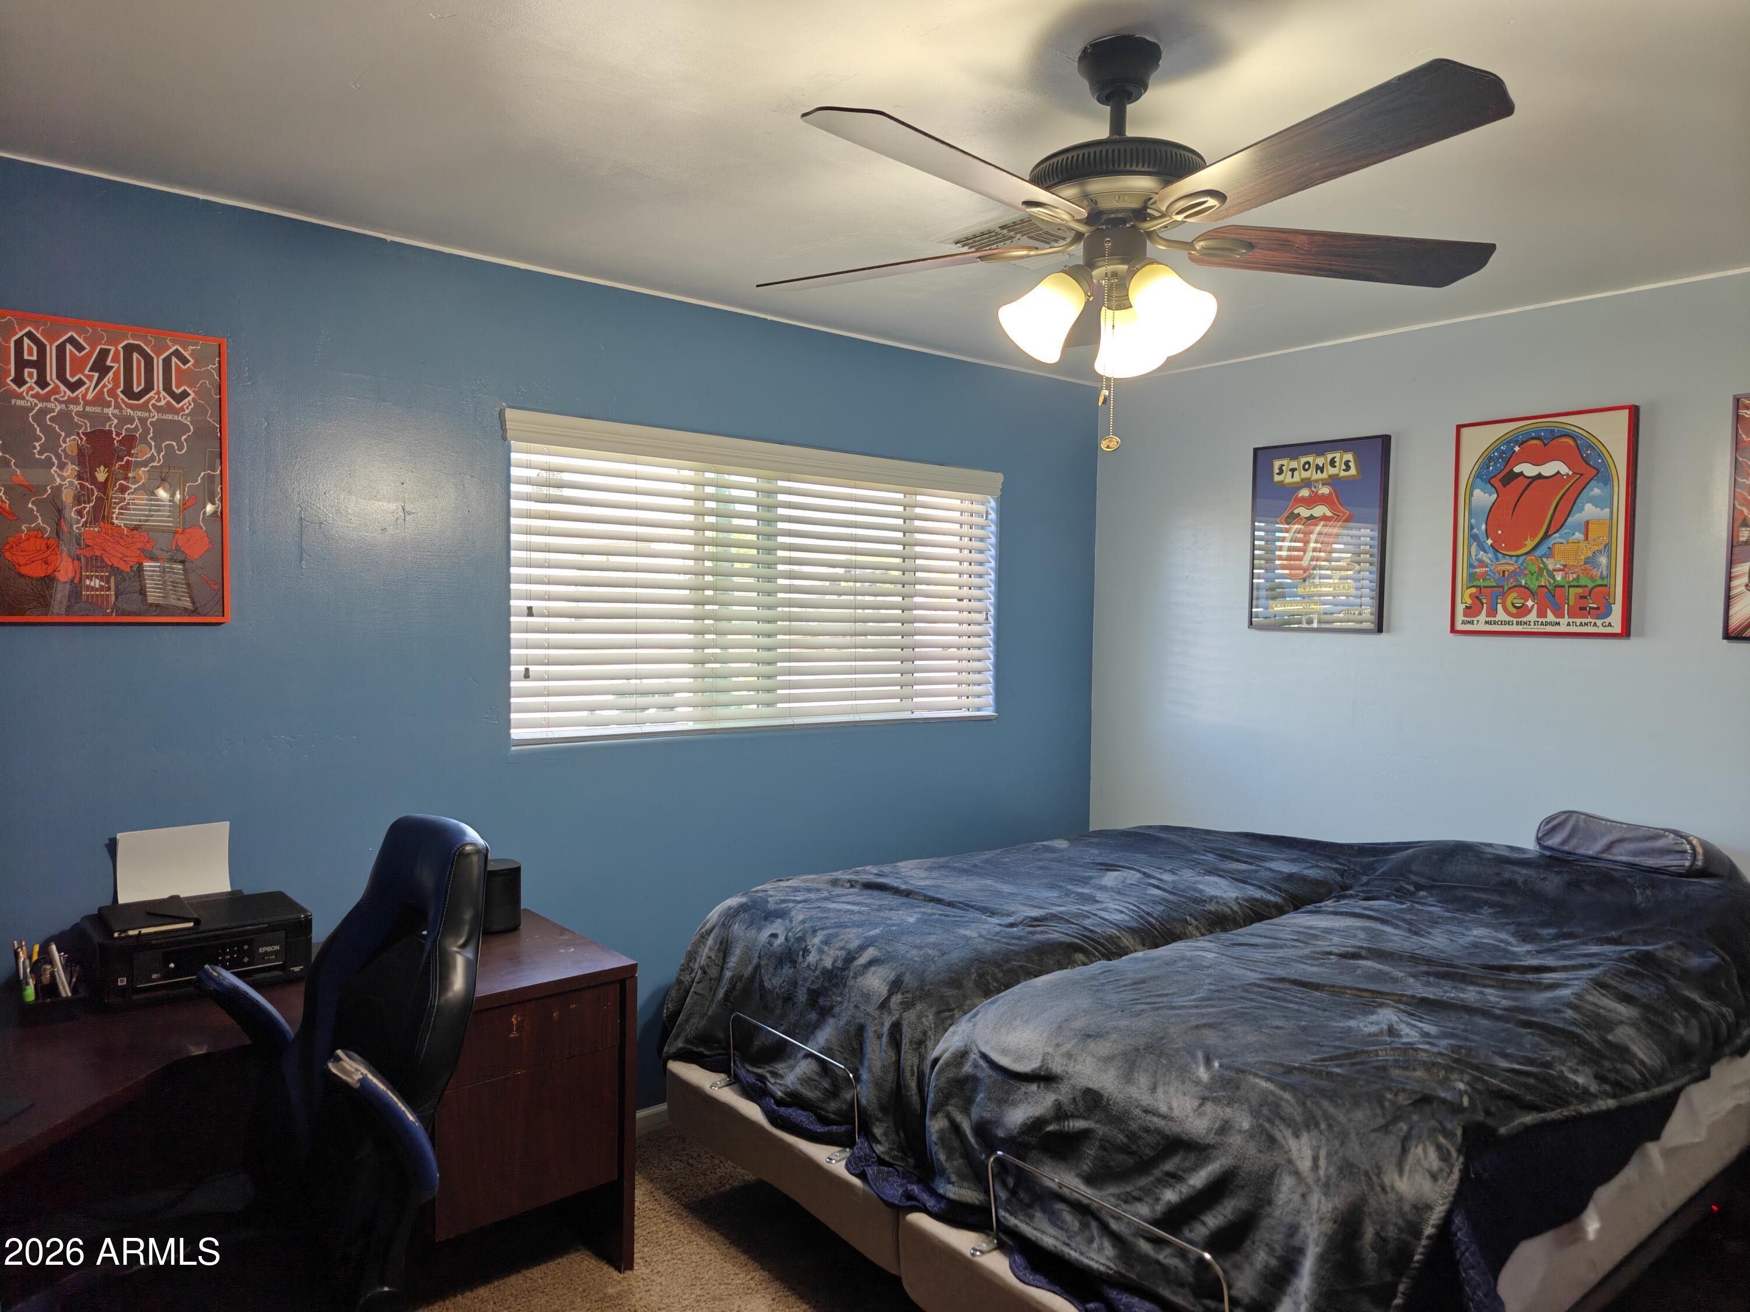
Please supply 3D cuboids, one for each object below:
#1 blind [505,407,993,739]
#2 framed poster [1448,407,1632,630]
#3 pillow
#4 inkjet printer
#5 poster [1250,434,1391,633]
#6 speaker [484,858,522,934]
[{"bbox_3d":[-0.276,-0.211,3.634,1.844,0.873,0.075,-1,3,-40],"label":"blind"},{"bbox_3d":[1.903,-0.369,3.328,0.030,0.625,0.468,-1,3,-40],"label":"framed poster"},{"bbox_3d":[1.886,0.443,2.873,0.330,0.120,0.380,-1,3,-40],"label":"pillow"},{"bbox_3d":[-1.448,0.624,2.493,0.386,0.140,0.275,-1,3,-40],"label":"inkjet printer"},{"bbox_3d":[1.463,-0.394,3.853,0.030,0.623,0.462,-1,3,-40],"label":"poster"},{"bbox_3d":[-0.968,0.606,2.919,0.120,0.161,0.120,-1,3,-40],"label":"speaker"}]

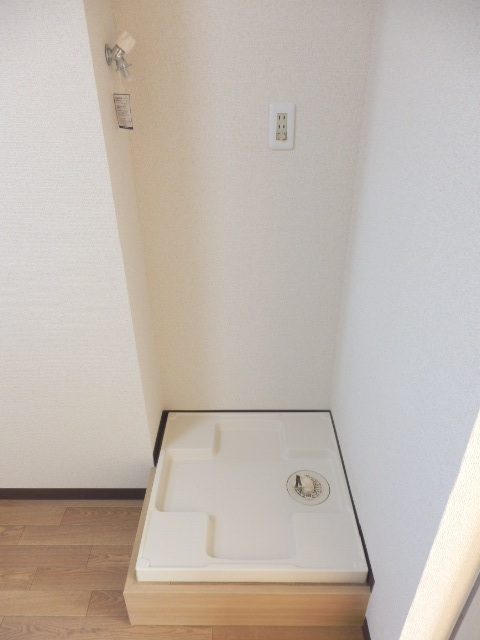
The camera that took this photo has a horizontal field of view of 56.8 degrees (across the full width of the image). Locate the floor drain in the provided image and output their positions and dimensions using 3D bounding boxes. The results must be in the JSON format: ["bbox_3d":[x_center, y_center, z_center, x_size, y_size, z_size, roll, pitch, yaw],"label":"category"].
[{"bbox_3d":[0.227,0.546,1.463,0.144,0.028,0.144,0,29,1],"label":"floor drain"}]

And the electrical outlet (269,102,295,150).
[{"bbox_3d":[0.119,-0.543,1.249,0.071,0.120,0.012,0,29,1],"label":"electrical outlet"}]

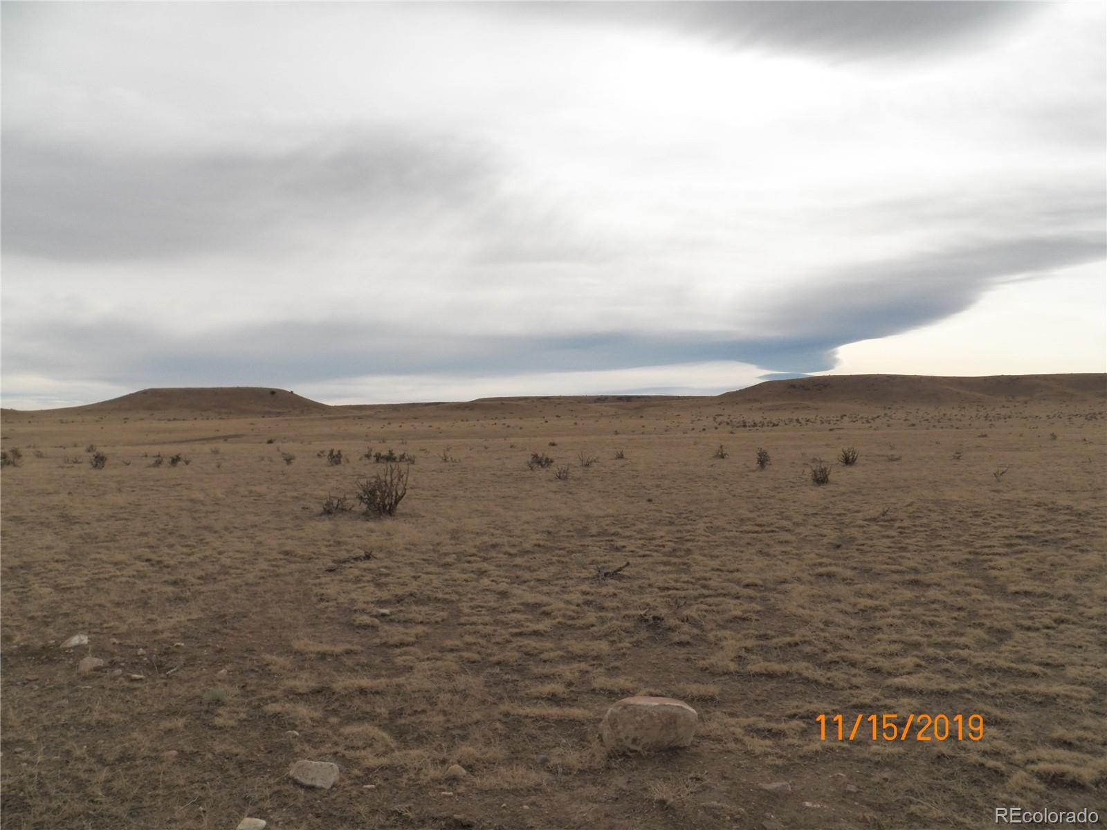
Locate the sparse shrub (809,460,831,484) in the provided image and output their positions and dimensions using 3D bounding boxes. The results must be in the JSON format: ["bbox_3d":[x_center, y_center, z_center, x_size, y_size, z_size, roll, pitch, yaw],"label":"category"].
[{"bbox_3d":[5.920,1.258,19.900,0.480,0.550,0.460,0,0,0],"label":"sparse shrub"}]

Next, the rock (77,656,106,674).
[{"bbox_3d":[-2.862,1.536,5.550,0.170,0.090,0.140,0,0,0],"label":"rock"}]

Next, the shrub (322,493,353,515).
[{"bbox_3d":[-3.387,1.383,14.000,0.480,0.340,0.420,0,0,0],"label":"shrub"}]

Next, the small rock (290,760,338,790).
[{"bbox_3d":[-1.036,1.539,3.880,0.205,0.095,0.160,0,0,0],"label":"small rock"}]

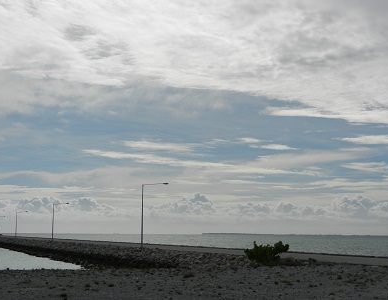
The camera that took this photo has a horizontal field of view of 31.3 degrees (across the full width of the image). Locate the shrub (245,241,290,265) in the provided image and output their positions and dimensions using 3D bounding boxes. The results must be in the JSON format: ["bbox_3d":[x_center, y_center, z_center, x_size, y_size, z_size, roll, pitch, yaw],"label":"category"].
[{"bbox_3d":[3.608,5.165,34.500,2.150,1.260,1.800,0,-7,0],"label":"shrub"}]

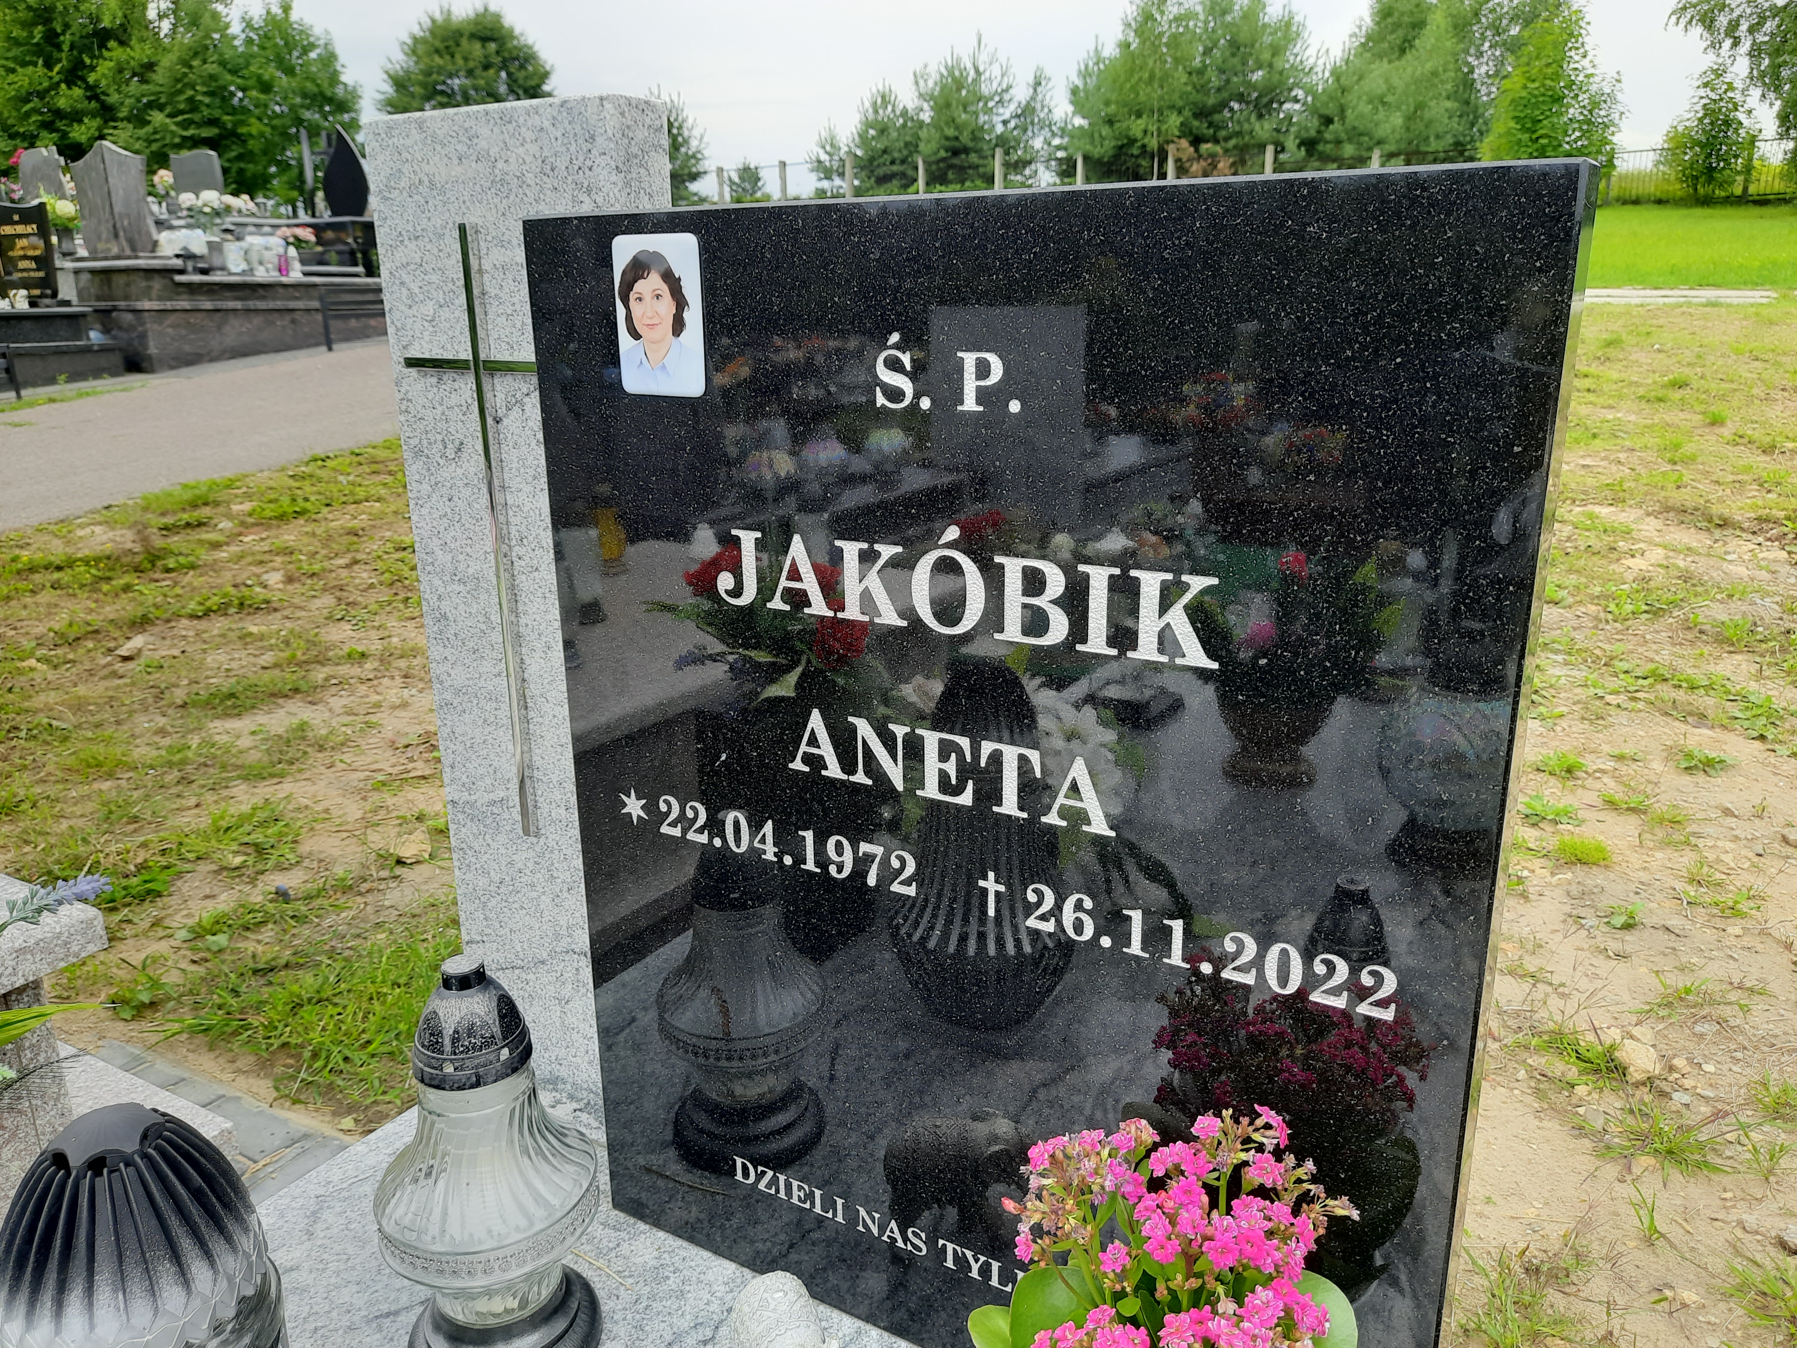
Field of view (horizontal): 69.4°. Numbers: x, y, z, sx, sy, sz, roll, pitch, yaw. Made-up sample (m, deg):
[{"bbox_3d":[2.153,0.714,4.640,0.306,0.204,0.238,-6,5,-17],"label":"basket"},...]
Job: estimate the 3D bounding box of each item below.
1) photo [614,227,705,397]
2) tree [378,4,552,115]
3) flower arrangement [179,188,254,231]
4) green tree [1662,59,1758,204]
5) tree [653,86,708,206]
[{"bbox_3d":[-0.162,-0.240,0.868,0.075,0.105,0.009,9,19,30],"label":"photo"},{"bbox_3d":[-15.635,-20.805,48.011,6.804,7.141,6.464,-6,17,-16],"label":"tree"},{"bbox_3d":[-4.771,-3.260,9.131,0.543,0.307,0.353,-9,18,-25],"label":"flower arrangement"},{"bbox_3d":[16.194,-10.923,26.249,1.874,2.695,1.687,8,19,29],"label":"green tree"},{"bbox_3d":[-8.110,-18.121,44.665,3.479,3.866,3.305,-3,17,-9],"label":"tree"}]

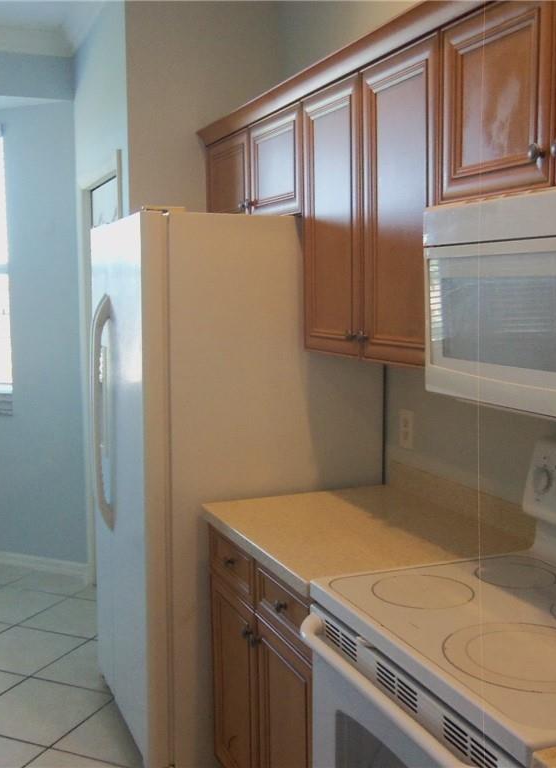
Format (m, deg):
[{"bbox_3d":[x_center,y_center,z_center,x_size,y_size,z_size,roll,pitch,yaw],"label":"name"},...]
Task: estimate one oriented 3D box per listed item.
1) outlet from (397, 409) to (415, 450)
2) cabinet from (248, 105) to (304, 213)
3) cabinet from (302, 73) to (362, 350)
[{"bbox_3d":[0.418,0.149,2.705,0.010,0.122,0.078,-2,7,-23],"label":"outlet"},{"bbox_3d":[0.138,-0.736,2.867,0.330,0.344,0.475,-2,7,-23],"label":"cabinet"},{"bbox_3d":[0.304,-0.479,2.499,0.330,0.766,0.370,-2,7,-23],"label":"cabinet"}]

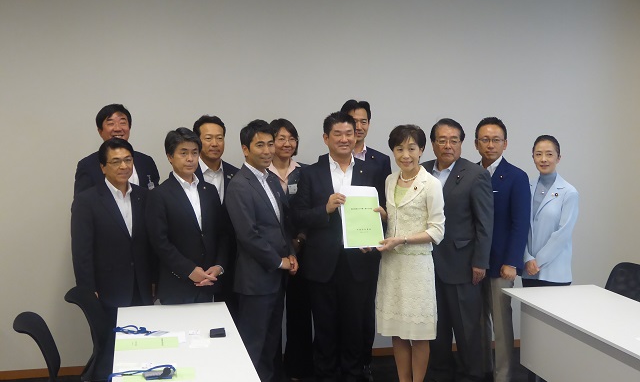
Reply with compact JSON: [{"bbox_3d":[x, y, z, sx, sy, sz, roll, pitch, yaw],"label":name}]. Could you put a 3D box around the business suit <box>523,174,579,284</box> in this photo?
[{"bbox_3d":[1.424,0.236,6.537,0.390,0.688,0.250,1,5,25],"label":"business suit"}]

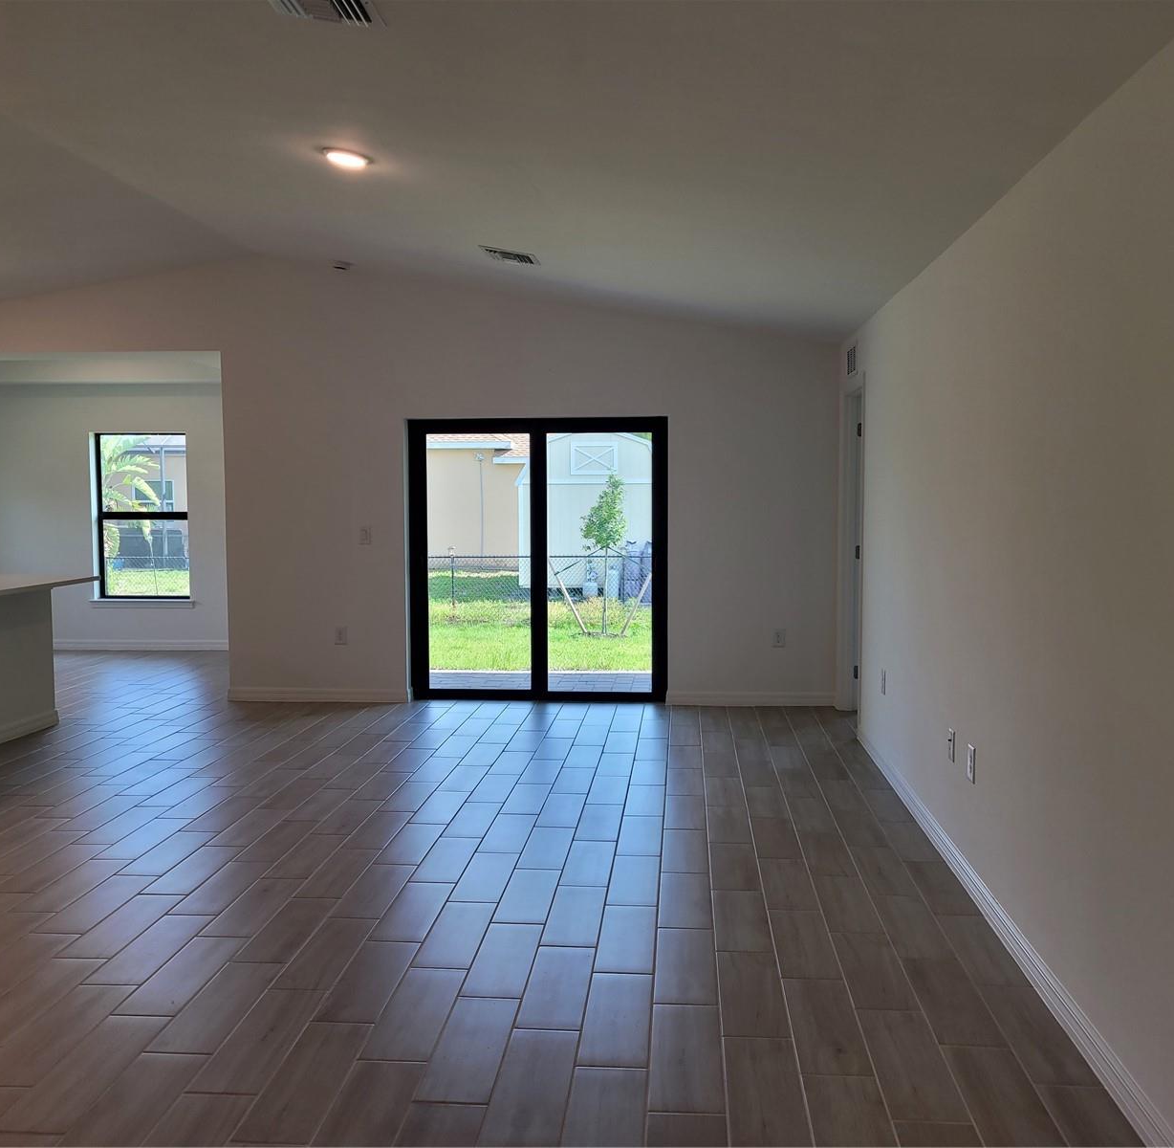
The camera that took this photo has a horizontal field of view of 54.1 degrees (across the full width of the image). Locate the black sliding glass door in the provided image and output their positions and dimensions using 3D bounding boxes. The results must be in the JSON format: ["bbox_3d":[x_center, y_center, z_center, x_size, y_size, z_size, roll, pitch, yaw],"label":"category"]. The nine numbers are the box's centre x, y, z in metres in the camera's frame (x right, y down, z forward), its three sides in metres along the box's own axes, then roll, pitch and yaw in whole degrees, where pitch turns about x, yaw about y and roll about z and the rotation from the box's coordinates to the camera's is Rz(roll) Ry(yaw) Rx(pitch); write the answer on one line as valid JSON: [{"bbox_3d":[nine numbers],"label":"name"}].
[{"bbox_3d":[-0.347,-0.092,8.330,1.860,2.035,0.110,0,4,5],"label":"black sliding glass door"}]

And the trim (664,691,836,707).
[{"bbox_3d":[1.157,0.883,8.115,1.190,0.108,0.016,0,4,5],"label":"trim"}]

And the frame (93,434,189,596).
[{"bbox_3d":[-4.293,-0.566,11.204,0.950,1.610,0.080,0,4,5],"label":"frame"}]

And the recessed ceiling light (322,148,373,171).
[{"bbox_3d":[-1.012,-1.753,4.841,0.190,0.030,0.190,10,5,4],"label":"recessed ceiling light"}]

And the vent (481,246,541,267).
[{"bbox_3d":[-0.440,-1.817,6.583,0.300,0.025,0.320,10,5,4],"label":"vent"}]

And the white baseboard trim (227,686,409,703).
[{"bbox_3d":[-1.953,0.880,8.381,1.345,0.108,0.016,0,4,5],"label":"white baseboard trim"}]

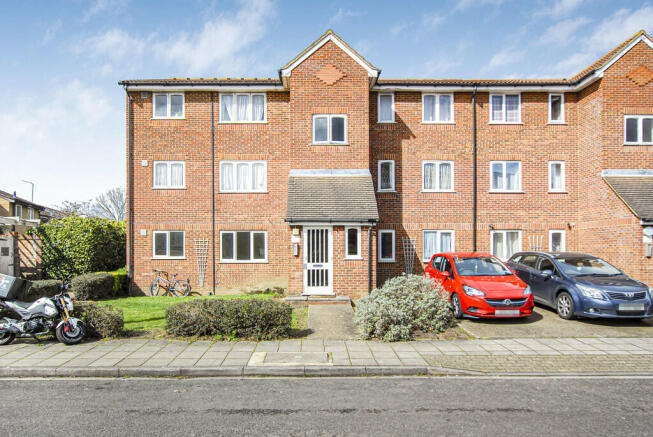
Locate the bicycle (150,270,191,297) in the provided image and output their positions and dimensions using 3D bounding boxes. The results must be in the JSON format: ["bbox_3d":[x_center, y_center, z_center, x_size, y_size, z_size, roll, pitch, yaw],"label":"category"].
[{"bbox_3d":[-5.600,2.330,14.300,1.560,1.000,0.550,0,0,3],"label":"bicycle"}]

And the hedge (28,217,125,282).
[{"bbox_3d":[-10.677,1.442,17.200,4.000,2.850,2.400,0,-1,0],"label":"hedge"}]

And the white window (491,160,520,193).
[{"bbox_3d":[6.736,-1.549,14.950,1.190,1.180,0.100,0,0,0],"label":"white window"}]

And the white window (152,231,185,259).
[{"bbox_3d":[-5.965,1.009,15.150,1.236,1.077,0.110,0,-1,0],"label":"white window"}]

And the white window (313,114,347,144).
[{"bbox_3d":[0.124,-2.999,13.531,1.175,1.026,0.120,0,0,-1],"label":"white window"}]

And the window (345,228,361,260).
[{"bbox_3d":[0.811,0.742,12.000,0.500,1.020,0.100,0,0,0],"label":"window"}]

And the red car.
[{"bbox_3d":[3.870,1.660,10.750,1.820,1.480,4.020,0,0,-4],"label":"red car"}]

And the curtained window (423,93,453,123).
[{"bbox_3d":[4.255,-4.168,15.150,1.198,1.145,0.110,0,-1,0],"label":"curtained window"}]

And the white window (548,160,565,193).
[{"bbox_3d":[8.754,-1.583,15.150,0.633,1.195,0.110,0,-1,0],"label":"white window"}]

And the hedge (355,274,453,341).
[{"bbox_3d":[1.571,1.700,8.150,1.950,1.170,1.750,0,-1,0],"label":"hedge"}]

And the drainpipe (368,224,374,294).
[{"bbox_3d":[1.326,1.251,11.900,0.100,2.150,0.110,0,0,0],"label":"drainpipe"}]

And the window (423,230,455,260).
[{"bbox_3d":[4.274,1.052,15.150,1.221,1.195,0.110,0,-1,0],"label":"window"}]

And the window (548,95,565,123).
[{"bbox_3d":[8.751,-4.162,15.150,0.626,1.157,0.110,0,-1,0],"label":"window"}]

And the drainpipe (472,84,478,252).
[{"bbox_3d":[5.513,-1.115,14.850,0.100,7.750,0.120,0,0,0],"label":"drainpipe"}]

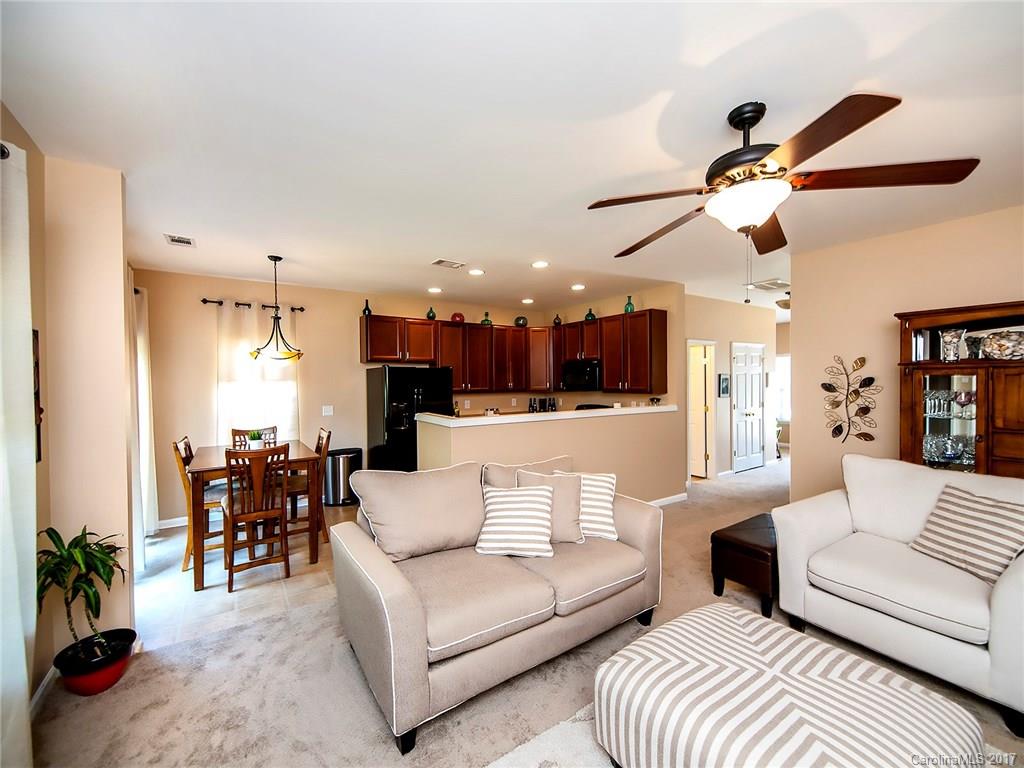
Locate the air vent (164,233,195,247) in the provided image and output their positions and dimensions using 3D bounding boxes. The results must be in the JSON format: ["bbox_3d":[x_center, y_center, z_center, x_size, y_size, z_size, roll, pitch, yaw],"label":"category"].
[{"bbox_3d":[-2.782,-1.191,3.485,0.210,0.025,0.290,-1,1,-34],"label":"air vent"}]

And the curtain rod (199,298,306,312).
[{"bbox_3d":[-2.939,-0.901,4.766,1.030,0.060,0.090,-1,1,-34],"label":"curtain rod"}]

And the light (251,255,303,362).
[{"bbox_3d":[-2.242,-0.705,3.940,0.440,1.000,0.440,-1,1,-34],"label":"light"}]

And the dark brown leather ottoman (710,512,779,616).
[{"bbox_3d":[1.877,1.272,3.022,0.840,0.435,0.400,-1,1,-34],"label":"dark brown leather ottoman"}]

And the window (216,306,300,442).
[{"bbox_3d":[-2.895,0.256,4.795,0.820,2.330,0.100,-1,1,-34],"label":"window"}]

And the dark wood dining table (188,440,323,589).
[{"bbox_3d":[-2.342,1.080,3.793,0.890,0.900,1.240,-1,1,-34],"label":"dark wood dining table"}]

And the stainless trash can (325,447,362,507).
[{"bbox_3d":[-2.137,1.165,5.247,0.430,0.690,0.300,-1,1,-34],"label":"stainless trash can"}]

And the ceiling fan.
[{"bbox_3d":[1.029,-0.941,1.863,1.450,0.520,1.430,-1,1,-34],"label":"ceiling fan"}]

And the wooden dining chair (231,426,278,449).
[{"bbox_3d":[-2.558,0.995,4.171,0.450,1.065,0.560,-1,1,-34],"label":"wooden dining chair"}]

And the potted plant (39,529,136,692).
[{"bbox_3d":[-2.168,1.136,2.120,0.420,0.830,0.420,-1,1,-34],"label":"potted plant"}]

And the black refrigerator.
[{"bbox_3d":[-1.342,0.632,5.458,0.900,1.740,0.760,-1,1,-34],"label":"black refrigerator"}]

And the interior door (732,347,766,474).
[{"bbox_3d":[3.967,0.414,6.900,0.980,2.060,0.060,-1,1,-34],"label":"interior door"}]

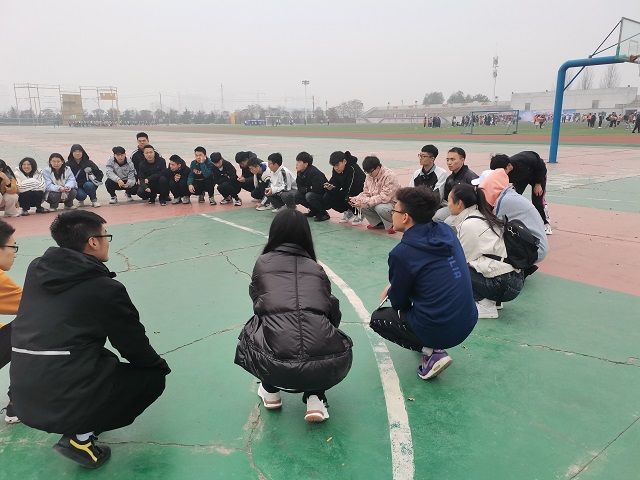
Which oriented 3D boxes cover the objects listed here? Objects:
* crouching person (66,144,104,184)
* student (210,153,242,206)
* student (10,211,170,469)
[{"bbox_3d":[-3.806,-1.059,7.897,0.550,0.930,0.620,-4,14,-14],"label":"crouching person"},{"bbox_3d":[-1.464,-1.011,7.824,0.470,0.820,0.620,4,15,17],"label":"student"},{"bbox_3d":[-0.951,0.415,1.985,0.530,1.059,0.700,9,17,32],"label":"student"}]

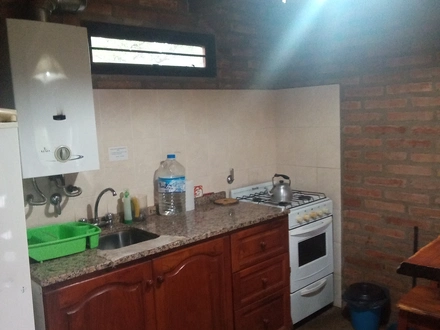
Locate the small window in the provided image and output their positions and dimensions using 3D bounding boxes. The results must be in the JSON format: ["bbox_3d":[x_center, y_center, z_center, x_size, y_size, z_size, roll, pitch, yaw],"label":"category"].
[{"bbox_3d":[-0.409,-0.731,2.315,0.962,0.304,0.070,-9,10,-37],"label":"small window"}]

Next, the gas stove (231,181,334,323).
[{"bbox_3d":[0.492,0.658,2.760,0.503,0.910,0.590,-9,10,-37],"label":"gas stove"}]

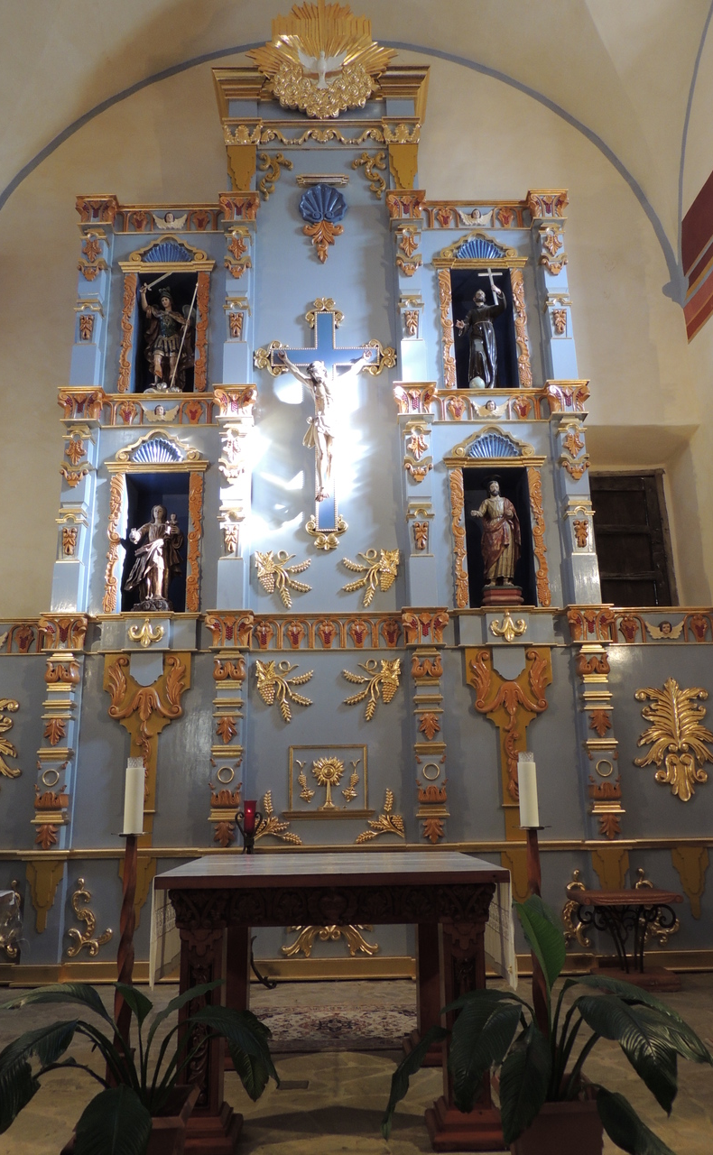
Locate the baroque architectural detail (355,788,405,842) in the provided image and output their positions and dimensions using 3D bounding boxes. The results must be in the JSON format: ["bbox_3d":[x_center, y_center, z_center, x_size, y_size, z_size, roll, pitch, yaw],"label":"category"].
[{"bbox_3d":[0.190,1.891,6.352,0.387,0.425,0.060,-1,-15,-1],"label":"baroque architectural detail"}]

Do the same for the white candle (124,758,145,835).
[{"bbox_3d":[-0.996,0.983,3.605,0.086,0.325,0.086,-1,-16,0],"label":"white candle"}]

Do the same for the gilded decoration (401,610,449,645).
[{"bbox_3d":[0.564,0.425,6.649,0.379,0.333,0.190,-1,-15,-1],"label":"gilded decoration"}]

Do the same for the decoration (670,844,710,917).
[{"bbox_3d":[2.588,2.347,6.152,0.286,0.527,0.050,-1,-15,-1],"label":"decoration"}]

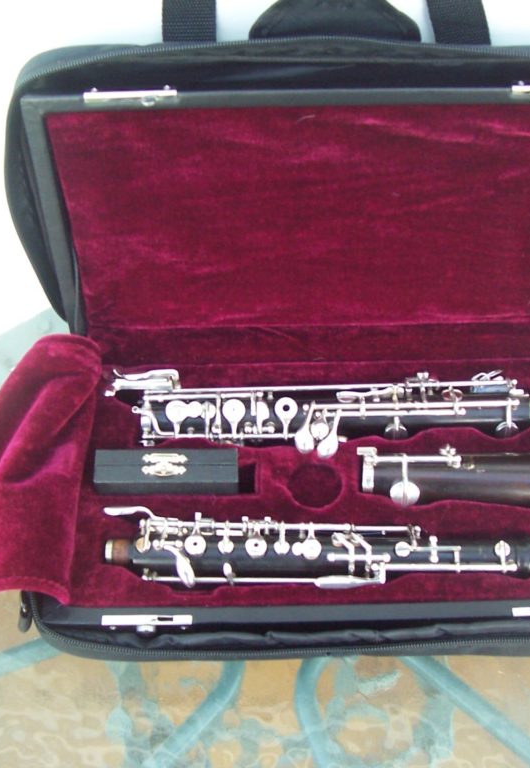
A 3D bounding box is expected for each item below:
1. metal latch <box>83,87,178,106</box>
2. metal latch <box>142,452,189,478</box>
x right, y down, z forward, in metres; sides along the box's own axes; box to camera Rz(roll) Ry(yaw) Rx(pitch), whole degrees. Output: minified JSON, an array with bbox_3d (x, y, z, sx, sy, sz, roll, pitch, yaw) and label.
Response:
[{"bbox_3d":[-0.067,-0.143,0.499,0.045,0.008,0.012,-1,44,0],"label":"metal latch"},{"bbox_3d":[-0.057,0.046,0.574,0.026,0.004,0.015,-1,58,0],"label":"metal latch"}]

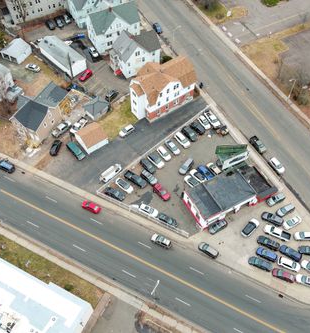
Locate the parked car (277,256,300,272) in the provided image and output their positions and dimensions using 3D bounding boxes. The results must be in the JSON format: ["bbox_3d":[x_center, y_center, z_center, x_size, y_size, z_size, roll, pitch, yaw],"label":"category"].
[{"bbox_3d":[28.570,20.801,85.510,4.500,1.600,1.800,19,57,12],"label":"parked car"}]

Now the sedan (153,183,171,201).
[{"bbox_3d":[1.627,5.871,94.925,1.838,1.680,5.100,-35,62,-23],"label":"sedan"}]

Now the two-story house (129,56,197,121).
[{"bbox_3d":[1.572,-21.605,109.799,17.400,10.700,10.300,-29,61,-17],"label":"two-story house"}]

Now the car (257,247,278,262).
[{"bbox_3d":[24.196,18.810,86.978,4.400,1.430,1.750,24,59,16],"label":"car"}]

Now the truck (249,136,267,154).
[{"bbox_3d":[25.863,-5.675,101.683,1.950,1.800,5.250,-29,62,-17],"label":"truck"}]

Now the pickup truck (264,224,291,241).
[{"bbox_3d":[27.679,14.781,90.862,5.850,1.850,2.000,20,59,13],"label":"pickup truck"}]

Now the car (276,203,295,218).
[{"bbox_3d":[30.243,9.956,93.102,4.400,1.520,1.780,-25,59,-16],"label":"car"}]

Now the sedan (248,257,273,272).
[{"bbox_3d":[22.264,20.537,84.801,4.947,1.450,1.838,21,57,14],"label":"sedan"}]

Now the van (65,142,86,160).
[{"bbox_3d":[-20.175,-4.027,102.427,1.920,1.800,5.250,-37,63,-23],"label":"van"}]

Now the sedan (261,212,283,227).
[{"bbox_3d":[27.183,12.144,92.838,4.850,1.470,1.840,26,60,16],"label":"sedan"}]

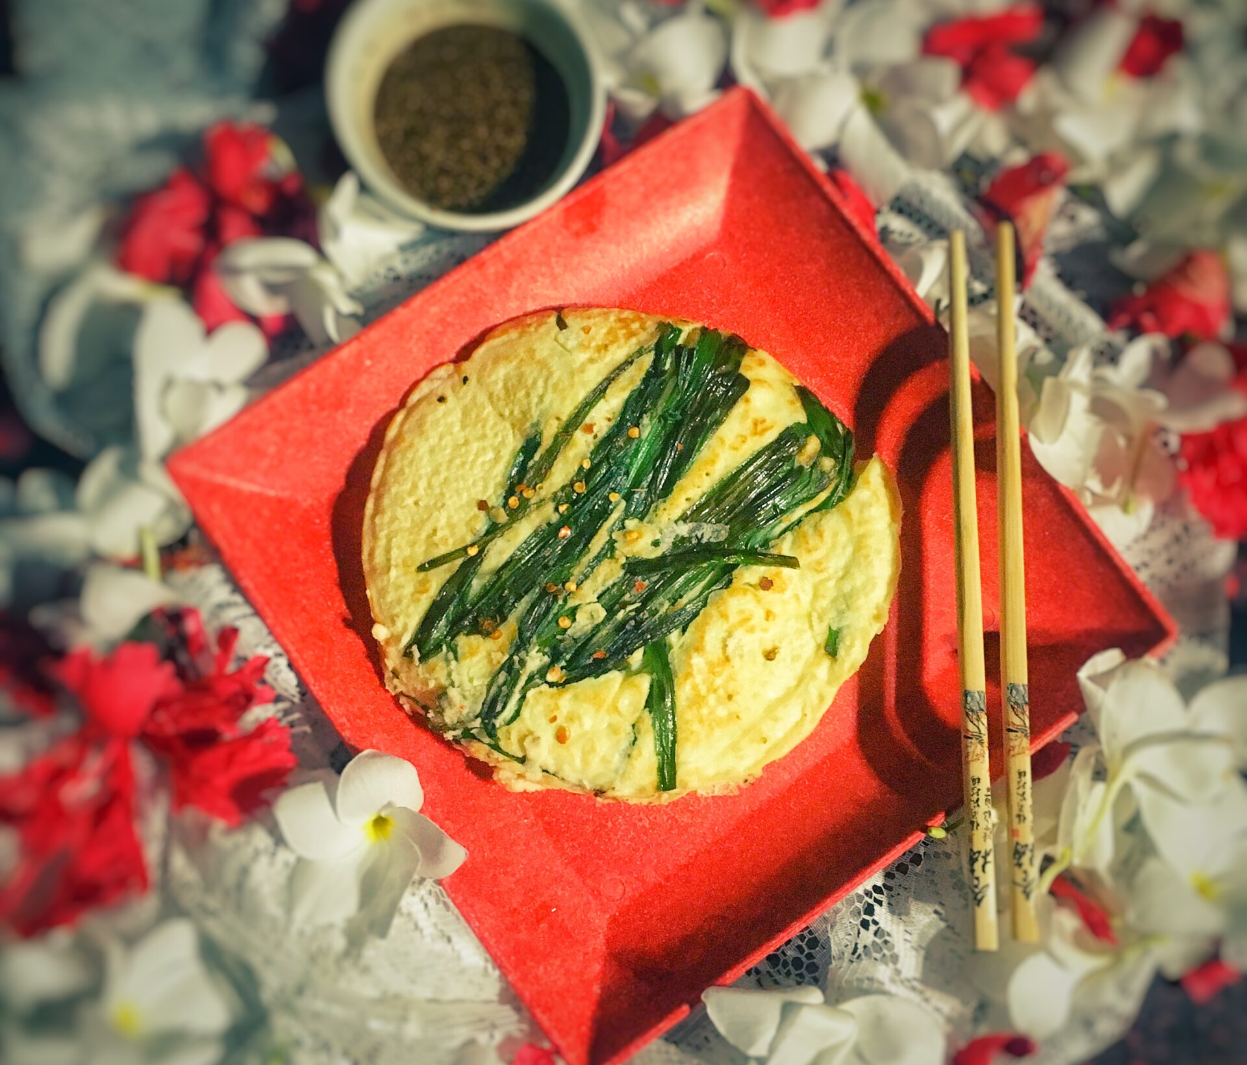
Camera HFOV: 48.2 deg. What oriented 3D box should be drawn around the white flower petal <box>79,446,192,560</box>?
[{"bbox_3d":[-0.163,-0.010,0.464,0.038,0.015,0.035,-25,80,-7],"label":"white flower petal"}]

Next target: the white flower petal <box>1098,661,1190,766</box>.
[{"bbox_3d":[0.168,0.059,0.451,0.028,0.014,0.034,10,79,0],"label":"white flower petal"}]

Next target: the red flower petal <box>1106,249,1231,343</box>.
[{"bbox_3d":[0.191,-0.083,0.488,0.045,0.016,0.031,-15,79,-5],"label":"red flower petal"}]

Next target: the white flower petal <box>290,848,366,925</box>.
[{"bbox_3d":[-0.093,0.112,0.440,0.019,0.016,0.026,44,80,7],"label":"white flower petal"}]

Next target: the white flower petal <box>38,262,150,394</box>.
[{"bbox_3d":[-0.179,-0.069,0.472,0.034,0.018,0.043,15,79,1],"label":"white flower petal"}]

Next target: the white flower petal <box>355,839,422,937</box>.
[{"bbox_3d":[-0.074,0.112,0.436,0.020,0.011,0.036,4,106,-1],"label":"white flower petal"}]

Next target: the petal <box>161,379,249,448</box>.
[{"bbox_3d":[-0.140,-0.040,0.468,0.029,0.013,0.025,0,79,-2],"label":"petal"}]

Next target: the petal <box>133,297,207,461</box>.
[{"bbox_3d":[-0.156,-0.053,0.478,0.023,0.015,0.058,-4,78,-3],"label":"petal"}]

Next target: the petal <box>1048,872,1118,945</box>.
[{"bbox_3d":[0.151,0.123,0.457,0.011,0.013,0.029,-40,81,-9],"label":"petal"}]

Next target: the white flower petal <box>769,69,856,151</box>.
[{"bbox_3d":[0.068,-0.151,0.497,0.031,0.014,0.031,0,79,-2],"label":"white flower petal"}]

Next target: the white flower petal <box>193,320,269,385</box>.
[{"bbox_3d":[-0.133,-0.061,0.472,0.026,0.011,0.021,-33,81,-8],"label":"white flower petal"}]

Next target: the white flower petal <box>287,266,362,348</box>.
[{"bbox_3d":[-0.103,-0.077,0.478,0.017,0.018,0.031,-39,82,-9],"label":"white flower petal"}]

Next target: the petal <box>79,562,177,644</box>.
[{"bbox_3d":[-0.168,0.024,0.471,0.033,0.013,0.028,0,77,-1],"label":"petal"}]

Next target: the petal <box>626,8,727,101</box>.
[{"bbox_3d":[0.020,-0.173,0.505,0.039,0.018,0.033,-44,83,-10],"label":"petal"}]

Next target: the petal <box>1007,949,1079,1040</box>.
[{"bbox_3d":[0.132,0.145,0.438,0.022,0.011,0.028,18,88,2],"label":"petal"}]

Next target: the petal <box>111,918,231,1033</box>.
[{"bbox_3d":[-0.141,0.139,0.435,0.034,0.016,0.037,44,80,7],"label":"petal"}]

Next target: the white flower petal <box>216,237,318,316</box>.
[{"bbox_3d":[-0.126,-0.090,0.492,0.035,0.015,0.029,0,77,-1],"label":"white flower petal"}]

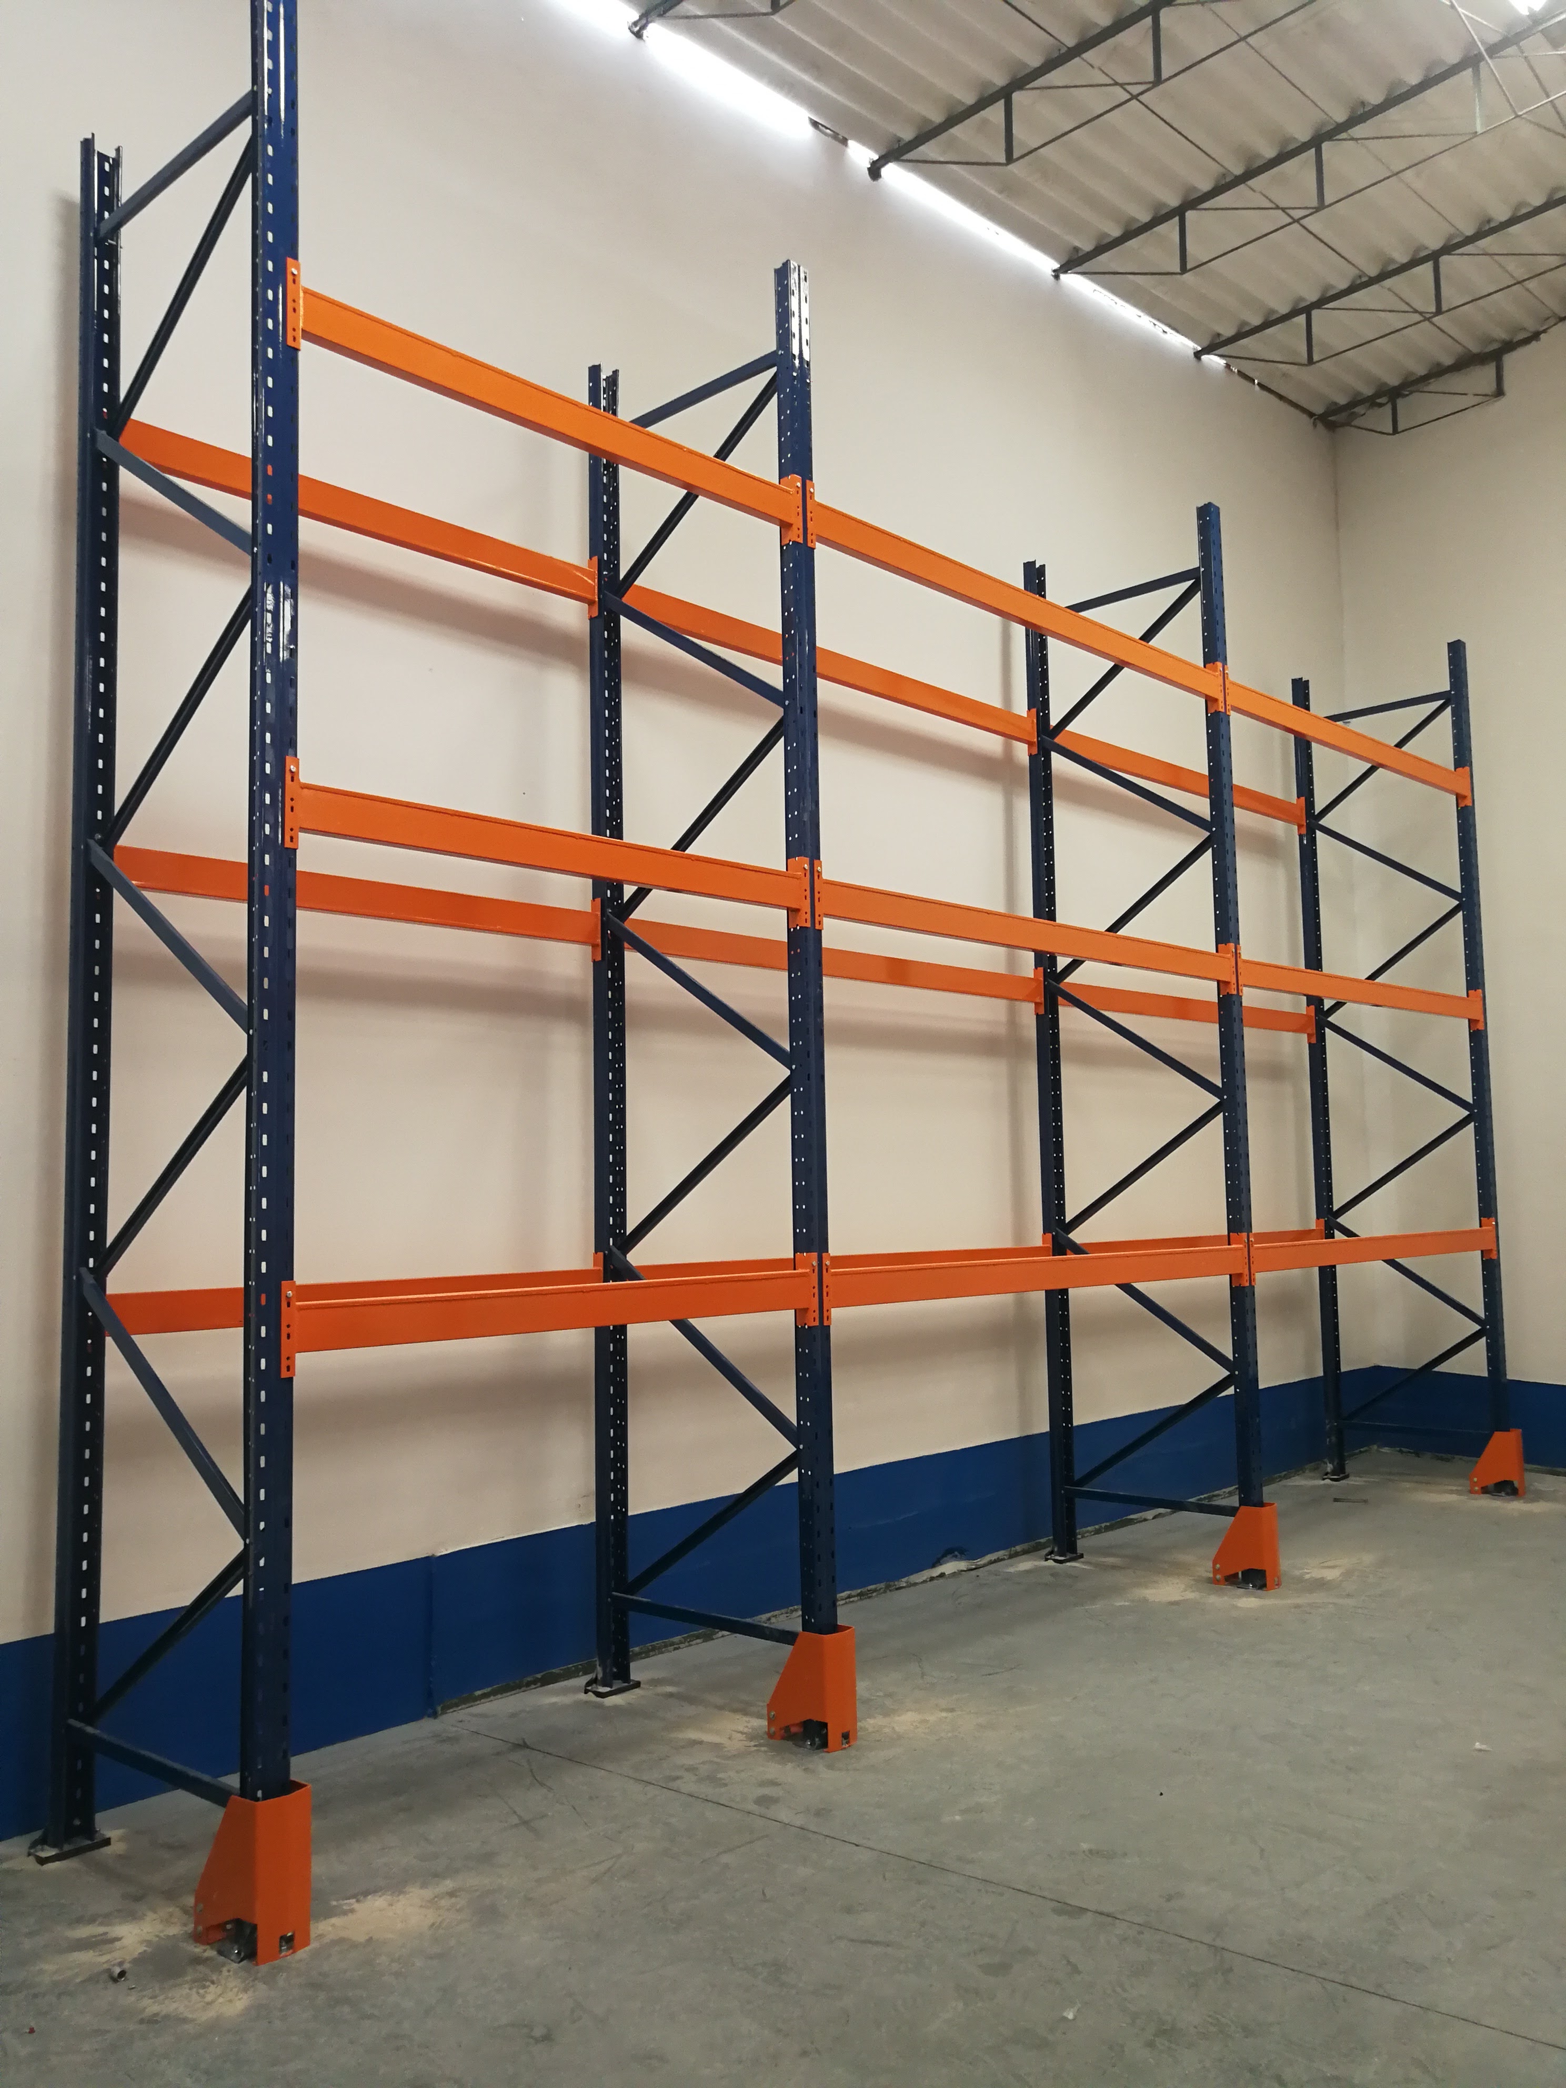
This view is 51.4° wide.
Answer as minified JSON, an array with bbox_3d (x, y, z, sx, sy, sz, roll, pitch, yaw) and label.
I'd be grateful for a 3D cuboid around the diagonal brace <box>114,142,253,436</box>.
[{"bbox_3d":[-1.637,-2.110,4.492,0.035,0.047,1.159,6,-42,-47],"label":"diagonal brace"}]

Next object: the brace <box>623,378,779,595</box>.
[{"bbox_3d":[-0.295,-2.005,5.838,0.035,0.047,1.158,6,-41,-46],"label":"brace"}]

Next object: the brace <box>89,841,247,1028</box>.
[{"bbox_3d":[-1.606,-0.291,4.252,0.033,0.044,1.138,5,25,-47],"label":"brace"}]

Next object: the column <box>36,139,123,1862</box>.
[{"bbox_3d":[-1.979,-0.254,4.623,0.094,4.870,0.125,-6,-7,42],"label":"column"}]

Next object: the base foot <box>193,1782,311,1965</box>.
[{"bbox_3d":[-1.216,1.883,3.747,0.251,0.346,0.136,-6,-8,42],"label":"base foot"}]

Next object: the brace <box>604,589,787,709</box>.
[{"bbox_3d":[-0.315,-1.383,5.697,0.033,0.044,1.138,5,25,-46],"label":"brace"}]

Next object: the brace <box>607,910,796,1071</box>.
[{"bbox_3d":[-0.291,-0.195,5.644,0.035,0.047,1.163,4,26,-46],"label":"brace"}]

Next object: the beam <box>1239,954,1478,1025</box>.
[{"bbox_3d":[2.991,-0.256,8.295,0.052,0.121,2.685,-6,-7,44],"label":"beam"}]

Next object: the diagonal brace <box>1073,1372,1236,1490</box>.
[{"bbox_3d":[1.676,1.768,7.379,0.033,0.044,1.138,5,-41,-45],"label":"diagonal brace"}]

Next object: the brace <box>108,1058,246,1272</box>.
[{"bbox_3d":[-1.567,0.308,4.223,0.033,0.044,1.138,5,-41,-47],"label":"brace"}]

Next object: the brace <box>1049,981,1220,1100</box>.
[{"bbox_3d":[1.618,-0.025,7.531,0.033,0.044,1.138,5,25,-45],"label":"brace"}]

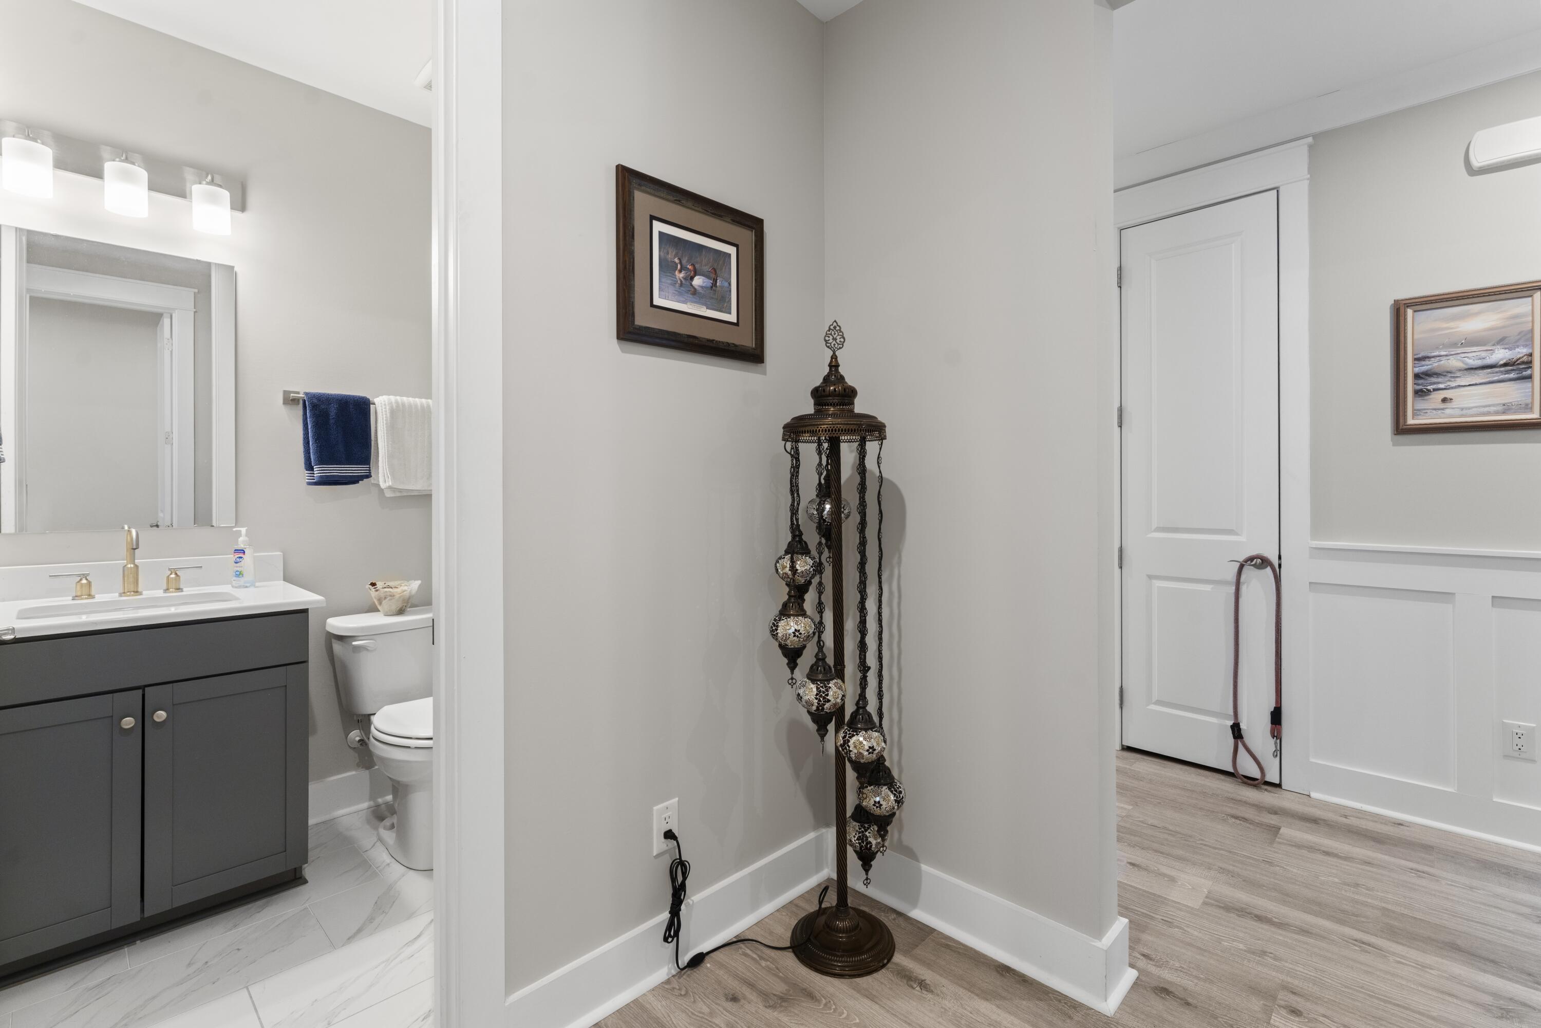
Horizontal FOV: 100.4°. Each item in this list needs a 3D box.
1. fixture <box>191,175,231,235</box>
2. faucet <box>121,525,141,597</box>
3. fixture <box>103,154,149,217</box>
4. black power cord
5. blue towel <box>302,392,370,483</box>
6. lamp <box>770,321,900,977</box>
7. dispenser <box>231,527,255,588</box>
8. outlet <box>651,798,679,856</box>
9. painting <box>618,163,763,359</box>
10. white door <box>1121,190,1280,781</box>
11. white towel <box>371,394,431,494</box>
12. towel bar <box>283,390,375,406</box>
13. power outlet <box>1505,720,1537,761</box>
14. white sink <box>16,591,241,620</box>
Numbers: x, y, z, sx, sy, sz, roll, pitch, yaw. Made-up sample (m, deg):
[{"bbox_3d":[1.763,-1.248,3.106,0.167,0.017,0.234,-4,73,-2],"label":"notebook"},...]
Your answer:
[{"bbox_3d":[-1.783,-0.978,2.044,0.098,0.160,0.110,-1,1,-45],"label":"fixture"},{"bbox_3d":[-2.008,0.153,2.020,0.055,0.215,0.155,-1,1,-44],"label":"faucet"},{"bbox_3d":[-1.992,-1.012,1.986,0.097,0.150,0.110,-1,1,-44],"label":"fixture"},{"bbox_3d":[-0.029,1.001,1.756,0.480,0.360,0.190,-1,1,-44],"label":"black power cord"},{"bbox_3d":[-1.580,-0.270,2.342,0.210,0.325,0.090,-1,1,-45],"label":"blue towel"},{"bbox_3d":[0.180,0.320,1.725,0.345,1.670,0.345,0,1,0],"label":"lamp"},{"bbox_3d":[-1.817,0.150,2.214,0.060,0.195,0.046,0,1,9],"label":"dispenser"},{"bbox_3d":[-0.265,0.798,1.635,0.078,0.122,0.014,-1,1,-45],"label":"outlet"},{"bbox_3d":[-0.195,-0.650,1.740,0.485,0.415,0.025,-1,1,-44],"label":"painting"},{"bbox_3d":[1.919,-0.120,2.892,0.590,2.450,0.042,1,1,42],"label":"white door"},{"bbox_3d":[-1.401,-0.255,2.519,0.270,0.365,0.090,-1,1,-45],"label":"white towel"},{"bbox_3d":[-1.484,-0.415,2.460,0.600,0.050,0.076,-1,1,-45],"label":"towel bar"},{"bbox_3d":[2.559,0.774,2.190,0.012,0.121,0.077,-1,1,-45],"label":"power outlet"},{"bbox_3d":[-1.859,0.326,1.888,0.455,0.130,0.290,-1,1,-44],"label":"white sink"}]

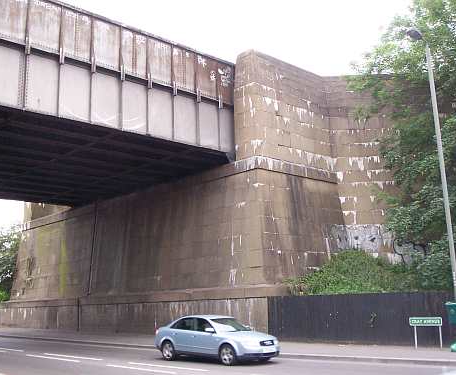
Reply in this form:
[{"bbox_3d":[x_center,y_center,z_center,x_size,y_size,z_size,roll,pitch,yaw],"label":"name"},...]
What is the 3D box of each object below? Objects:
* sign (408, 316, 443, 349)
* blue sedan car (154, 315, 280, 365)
[{"bbox_3d":[6.456,4.740,18.353,1.000,0.995,0.070,-10,-15,37],"label":"sign"},{"bbox_3d":[-0.435,4.926,18.413,4.550,1.430,1.790,-12,-16,41],"label":"blue sedan car"}]

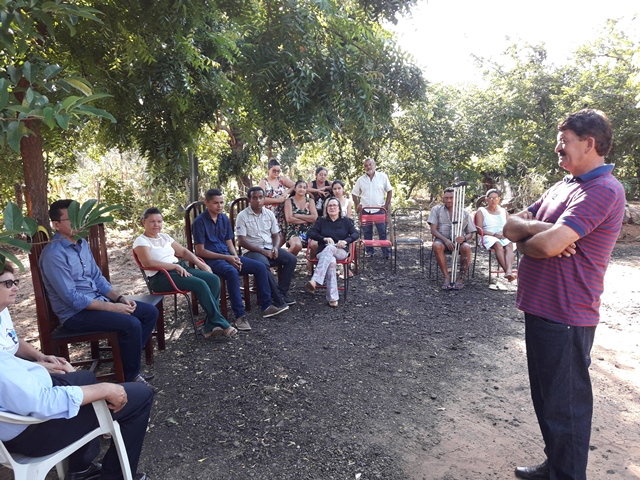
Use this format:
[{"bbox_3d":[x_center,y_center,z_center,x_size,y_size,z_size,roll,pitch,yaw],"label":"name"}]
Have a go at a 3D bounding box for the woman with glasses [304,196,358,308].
[{"bbox_3d":[0.169,0.086,6.037,0.600,1.190,0.800,1,7,6],"label":"woman with glasses"}]

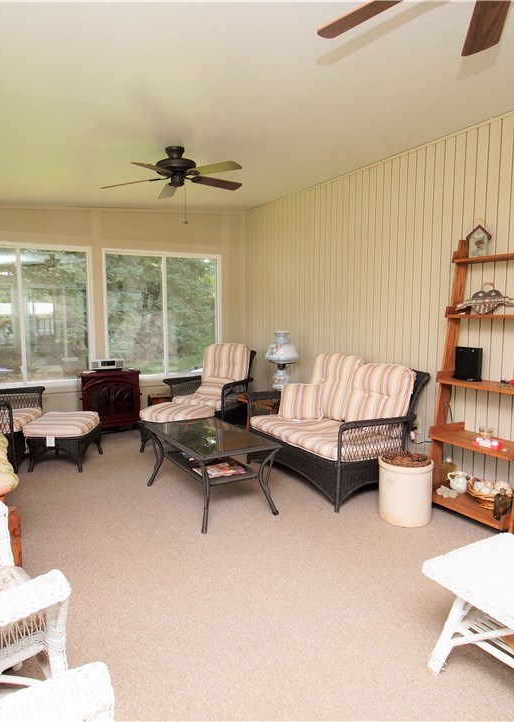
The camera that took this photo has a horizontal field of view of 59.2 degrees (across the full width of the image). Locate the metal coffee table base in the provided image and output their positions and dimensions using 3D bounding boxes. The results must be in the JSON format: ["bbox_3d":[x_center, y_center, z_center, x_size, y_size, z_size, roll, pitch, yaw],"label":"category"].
[{"bbox_3d":[-0.346,0.748,3.177,0.561,0.475,0.990,-4,7,-31],"label":"metal coffee table base"}]

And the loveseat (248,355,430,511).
[{"bbox_3d":[0.579,0.468,3.642,0.871,0.931,1.254,-4,7,-31],"label":"loveseat"}]

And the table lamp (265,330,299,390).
[{"bbox_3d":[0.223,0.003,4.377,0.317,0.578,0.317,0,6,0],"label":"table lamp"}]

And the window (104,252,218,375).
[{"bbox_3d":[-1.046,-0.531,5.273,1.419,1.439,0.092,-4,7,-31],"label":"window"}]

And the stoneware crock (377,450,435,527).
[{"bbox_3d":[0.969,0.816,2.930,0.343,0.389,0.343,0,6,0],"label":"stoneware crock"}]

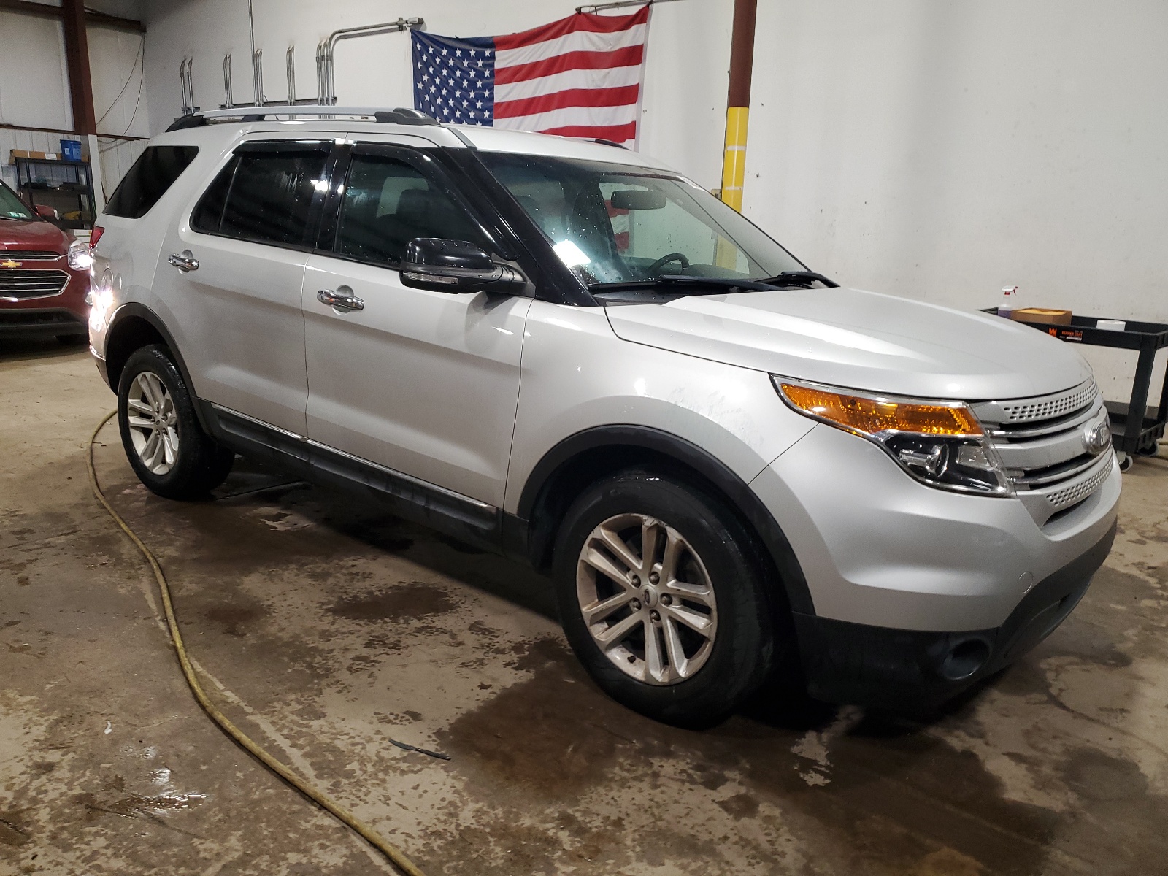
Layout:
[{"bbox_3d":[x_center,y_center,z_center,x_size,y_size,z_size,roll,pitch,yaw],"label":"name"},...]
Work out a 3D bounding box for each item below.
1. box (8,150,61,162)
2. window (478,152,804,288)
[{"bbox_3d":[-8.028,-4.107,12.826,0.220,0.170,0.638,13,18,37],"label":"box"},{"bbox_3d":[0.307,-0.809,3.296,1.450,0.100,0.820,-15,57,-49],"label":"window"}]

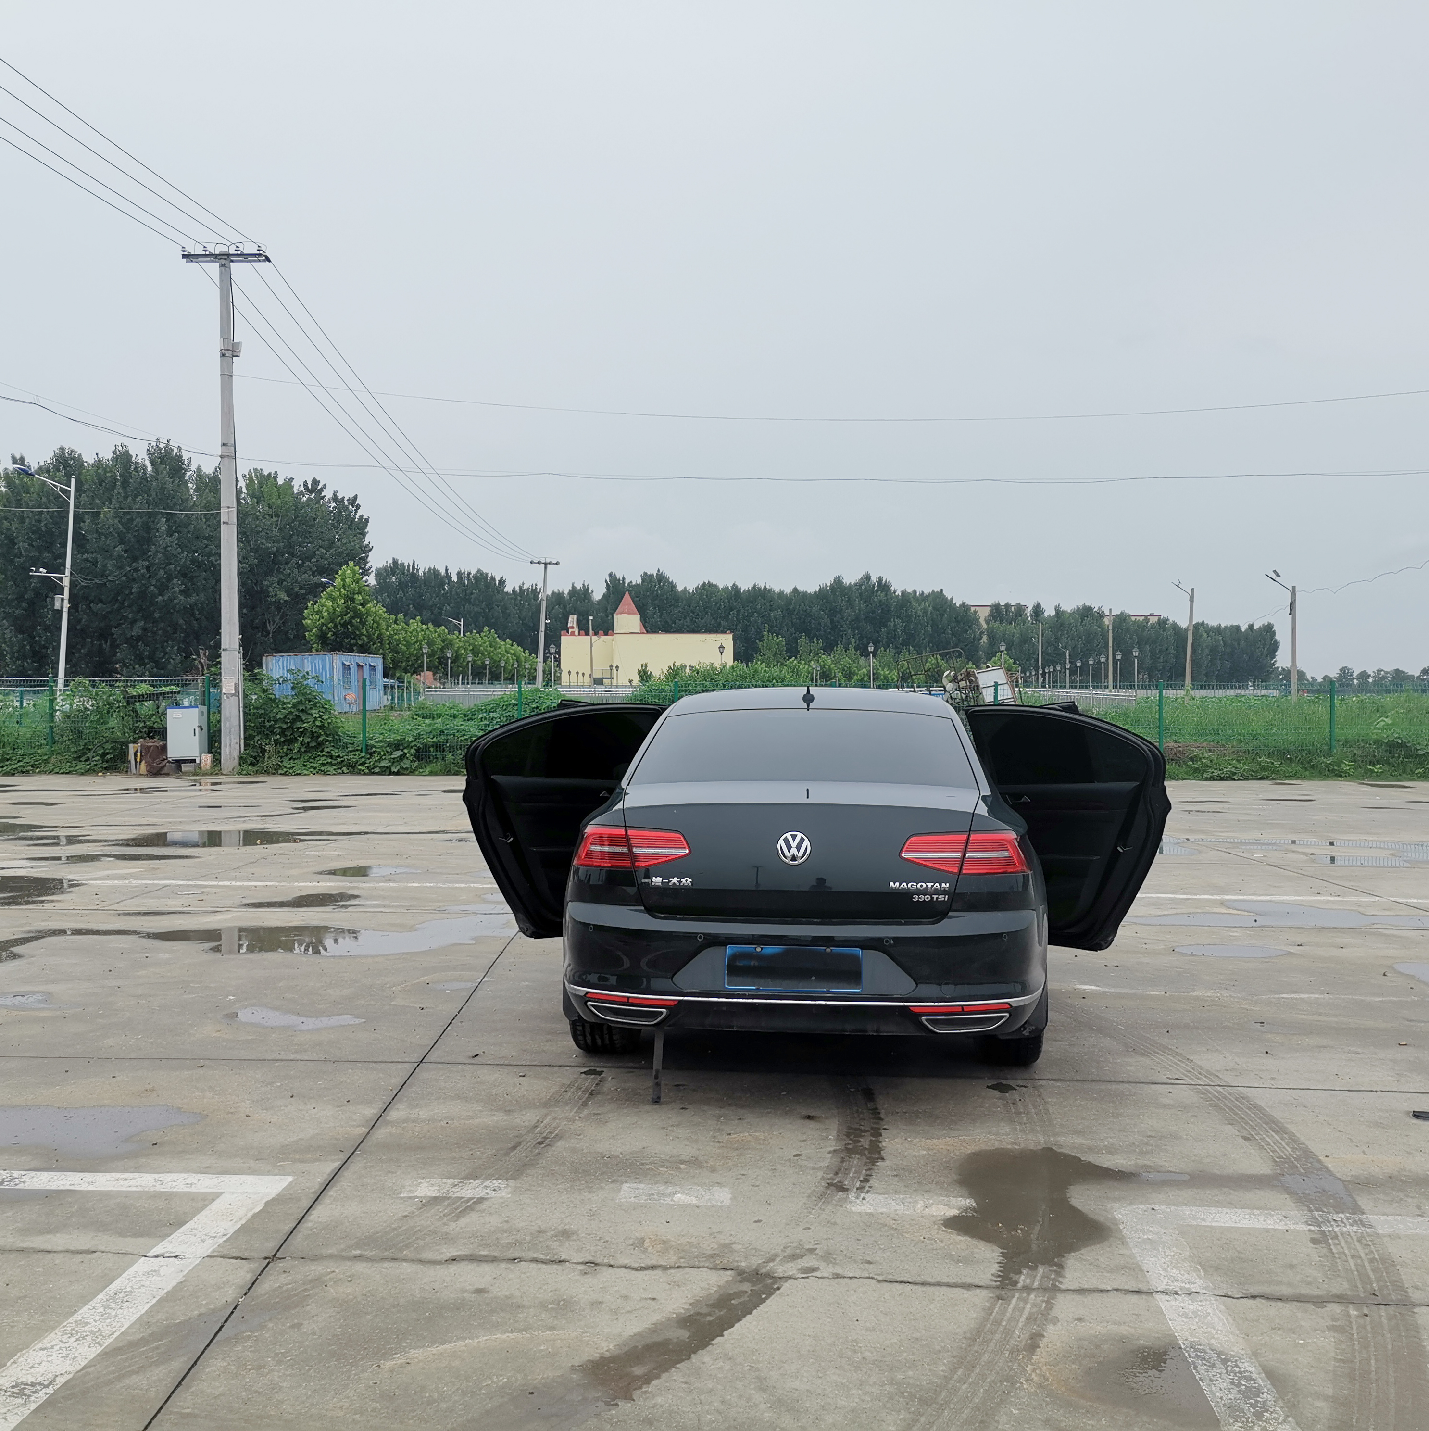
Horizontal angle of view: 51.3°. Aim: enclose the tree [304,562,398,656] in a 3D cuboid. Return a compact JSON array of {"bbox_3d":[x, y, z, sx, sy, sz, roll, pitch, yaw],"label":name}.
[{"bbox_3d":[-17.841,-4.497,73.000,4.606,6.142,4.800,0,1,0],"label":"tree"}]

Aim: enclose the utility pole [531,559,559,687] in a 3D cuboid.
[{"bbox_3d":[-9.549,-4.712,84.000,1.683,8.329,0.400,0,1,0],"label":"utility pole"}]

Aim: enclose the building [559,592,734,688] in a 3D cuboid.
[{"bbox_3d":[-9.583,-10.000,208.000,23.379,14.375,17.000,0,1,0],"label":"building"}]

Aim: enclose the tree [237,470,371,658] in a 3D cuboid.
[{"bbox_3d":[-25.294,-8.247,92.000,8.109,13.822,8.000,0,1,0],"label":"tree"}]

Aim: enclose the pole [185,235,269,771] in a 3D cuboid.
[{"bbox_3d":[-9.185,-3.898,28.000,1.683,9.900,0.500,0,1,0],"label":"pole"}]

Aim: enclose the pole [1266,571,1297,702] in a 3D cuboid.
[{"bbox_3d":[25.915,-3.405,68.000,1.498,6.470,0.400,0,1,0],"label":"pole"}]

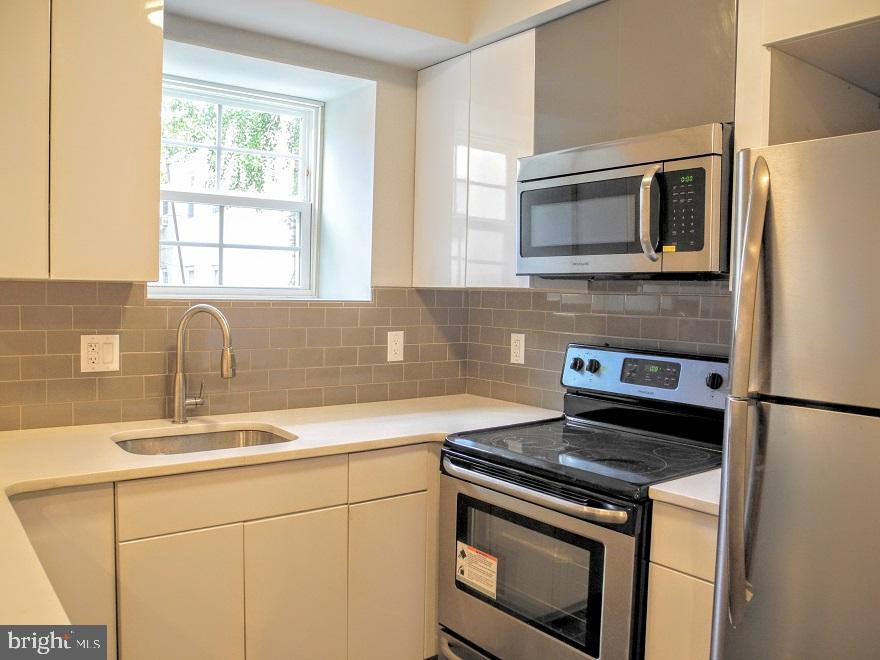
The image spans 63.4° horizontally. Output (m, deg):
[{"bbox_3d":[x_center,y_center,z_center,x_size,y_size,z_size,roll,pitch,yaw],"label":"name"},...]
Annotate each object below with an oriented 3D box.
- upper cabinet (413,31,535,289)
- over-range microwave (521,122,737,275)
[{"bbox_3d":[0.234,-0.622,2.823,0.321,0.917,0.688,-1,3,-39],"label":"upper cabinet"},{"bbox_3d":[0.646,-0.370,2.238,0.410,0.408,0.763,-1,3,-39],"label":"over-range microwave"}]

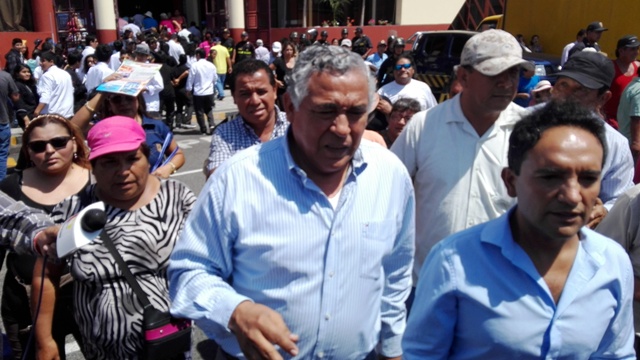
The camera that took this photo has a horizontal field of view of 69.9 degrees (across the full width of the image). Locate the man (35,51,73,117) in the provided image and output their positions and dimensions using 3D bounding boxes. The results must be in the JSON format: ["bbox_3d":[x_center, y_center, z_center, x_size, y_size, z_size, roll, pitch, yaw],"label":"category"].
[{"bbox_3d":[-3.170,-0.712,5.614,0.360,1.660,0.480,8,17,27],"label":"man"}]

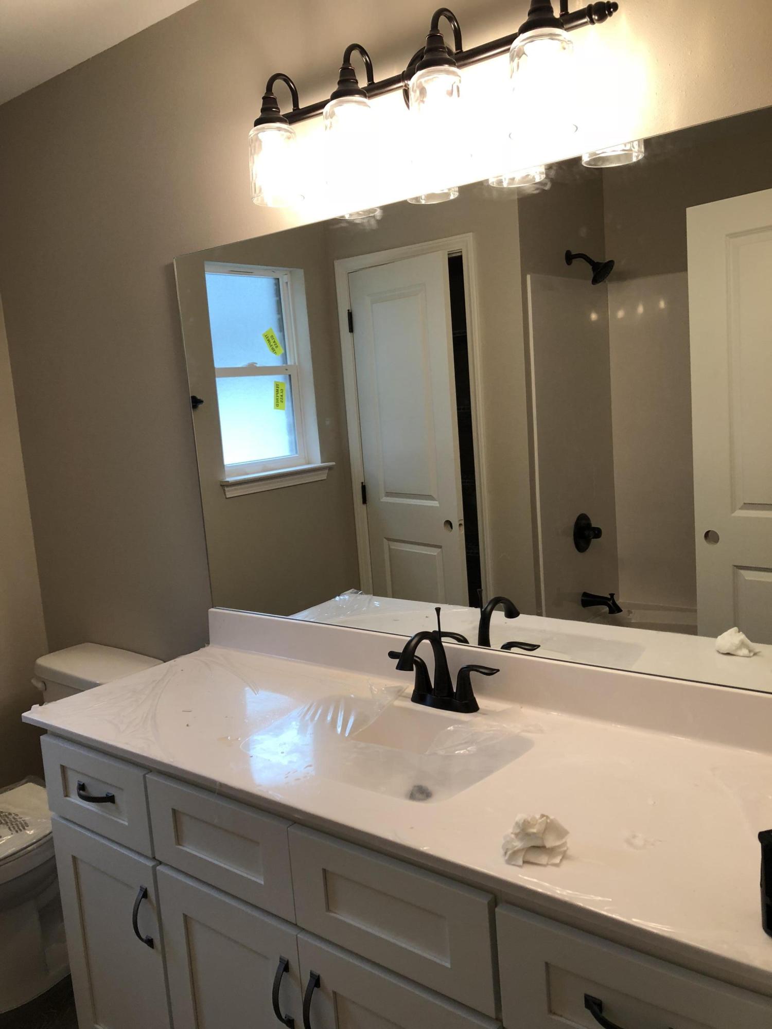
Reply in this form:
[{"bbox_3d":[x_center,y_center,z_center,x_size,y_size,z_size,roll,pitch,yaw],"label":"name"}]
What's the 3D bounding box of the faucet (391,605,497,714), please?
[{"bbox_3d":[0.078,0.294,1.636,0.269,0.197,0.161,2,11,38],"label":"faucet"}]

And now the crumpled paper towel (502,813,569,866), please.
[{"bbox_3d":[0.207,0.433,1.128,0.091,0.051,0.077,-2,9,18],"label":"crumpled paper towel"}]

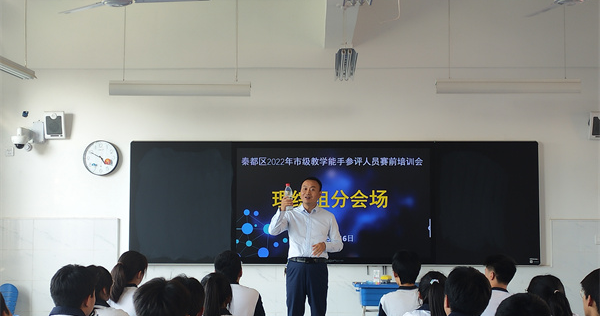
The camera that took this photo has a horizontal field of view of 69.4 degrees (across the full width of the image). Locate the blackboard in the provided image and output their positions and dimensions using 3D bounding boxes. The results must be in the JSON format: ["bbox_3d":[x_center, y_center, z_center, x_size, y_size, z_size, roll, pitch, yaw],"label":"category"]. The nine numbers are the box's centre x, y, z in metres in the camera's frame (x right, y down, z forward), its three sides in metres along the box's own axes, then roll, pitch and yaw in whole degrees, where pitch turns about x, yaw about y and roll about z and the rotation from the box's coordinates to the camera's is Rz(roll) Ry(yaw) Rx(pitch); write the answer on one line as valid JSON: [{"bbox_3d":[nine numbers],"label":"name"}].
[{"bbox_3d":[0.341,0.444,4.249,3.990,1.210,0.100,0,-3,1],"label":"blackboard"}]

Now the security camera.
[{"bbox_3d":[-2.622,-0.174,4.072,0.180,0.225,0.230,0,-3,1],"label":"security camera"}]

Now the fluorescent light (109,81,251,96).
[{"bbox_3d":[-1.028,-0.594,3.720,1.220,0.120,0.150,0,-3,1],"label":"fluorescent light"}]

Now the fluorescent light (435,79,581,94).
[{"bbox_3d":[1.763,-0.602,3.660,1.220,0.120,0.150,0,-3,1],"label":"fluorescent light"}]

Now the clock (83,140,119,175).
[{"bbox_3d":[-1.986,-0.003,4.328,0.352,0.352,0.050,0,-3,1],"label":"clock"}]

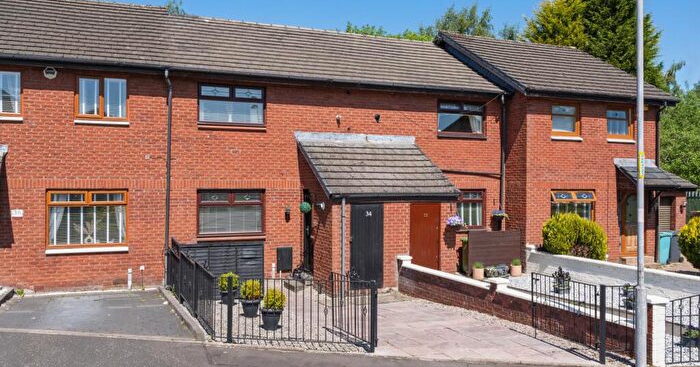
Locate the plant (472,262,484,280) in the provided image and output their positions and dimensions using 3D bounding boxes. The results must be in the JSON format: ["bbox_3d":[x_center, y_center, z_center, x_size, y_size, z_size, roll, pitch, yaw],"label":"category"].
[{"bbox_3d":[2.952,2.014,13.363,0.260,0.390,0.260,0,-1,0],"label":"plant"}]

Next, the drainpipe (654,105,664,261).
[{"bbox_3d":[10.165,-0.008,18.987,0.090,5.160,0.300,0,-1,-23],"label":"drainpipe"}]

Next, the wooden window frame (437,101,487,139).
[{"bbox_3d":[3.344,-1.905,17.307,1.706,1.114,0.120,0,-1,-23],"label":"wooden window frame"}]

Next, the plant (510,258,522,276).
[{"bbox_3d":[3.981,2.015,13.945,0.270,0.400,0.270,0,-1,-23],"label":"plant"}]

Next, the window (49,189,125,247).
[{"bbox_3d":[-5.959,0.814,13.296,1.705,1.332,0.120,0,-1,-23],"label":"window"}]

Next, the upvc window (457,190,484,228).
[{"bbox_3d":[3.320,0.780,17.436,1.706,1.160,0.100,0,-1,-23],"label":"upvc window"}]

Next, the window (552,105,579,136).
[{"bbox_3d":[6.541,-1.956,17.769,1.183,1.028,0.100,0,-1,-23],"label":"window"}]

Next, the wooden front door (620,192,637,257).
[{"bbox_3d":[9.086,1.312,18.717,0.983,2.047,0.090,0,0,-22],"label":"wooden front door"}]

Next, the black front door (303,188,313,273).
[{"bbox_3d":[-1.007,1.167,14.514,0.080,2.000,0.860,0,-1,-23],"label":"black front door"}]

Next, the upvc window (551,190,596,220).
[{"bbox_3d":[6.809,0.804,17.818,1.762,1.200,0.140,0,-1,-23],"label":"upvc window"}]

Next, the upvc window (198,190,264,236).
[{"bbox_3d":[-2.940,0.768,14.589,1.694,1.237,0.120,0,-1,-23],"label":"upvc window"}]

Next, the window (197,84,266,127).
[{"bbox_3d":[-2.938,-1.954,14.619,1.681,1.088,0.120,0,-1,-23],"label":"window"}]

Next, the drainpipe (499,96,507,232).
[{"bbox_3d":[4.658,-0.356,17.711,0.110,4.700,0.120,0,-1,-23],"label":"drainpipe"}]

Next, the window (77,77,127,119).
[{"bbox_3d":[-5.697,-1.981,13.438,1.113,1.015,0.120,0,-1,-23],"label":"window"}]

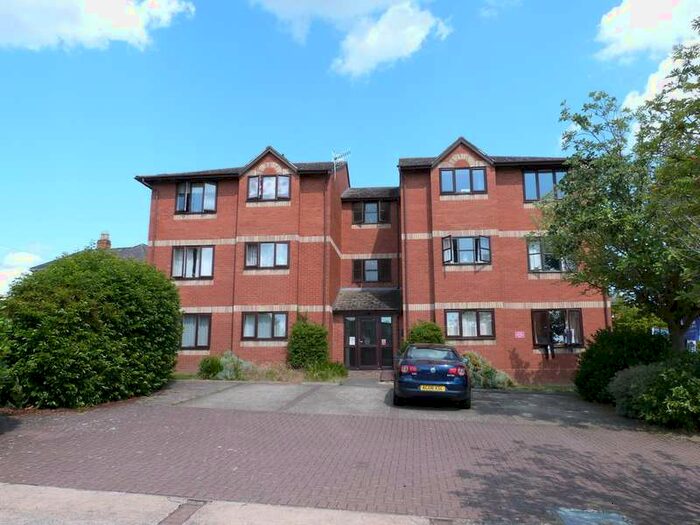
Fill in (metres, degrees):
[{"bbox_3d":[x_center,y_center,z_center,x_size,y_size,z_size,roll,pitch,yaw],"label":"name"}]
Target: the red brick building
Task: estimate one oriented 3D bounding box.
[{"bbox_3d":[0.962,0.135,22.736,18.000,9.950,9.000,-1,-11,7],"label":"red brick building"}]

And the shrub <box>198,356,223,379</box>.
[{"bbox_3d":[-4.740,3.576,17.290,0.850,0.730,0.750,-1,-11,7],"label":"shrub"}]

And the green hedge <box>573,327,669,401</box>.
[{"bbox_3d":[7.412,2.727,13.817,2.400,1.900,2.100,-1,-11,7],"label":"green hedge"}]

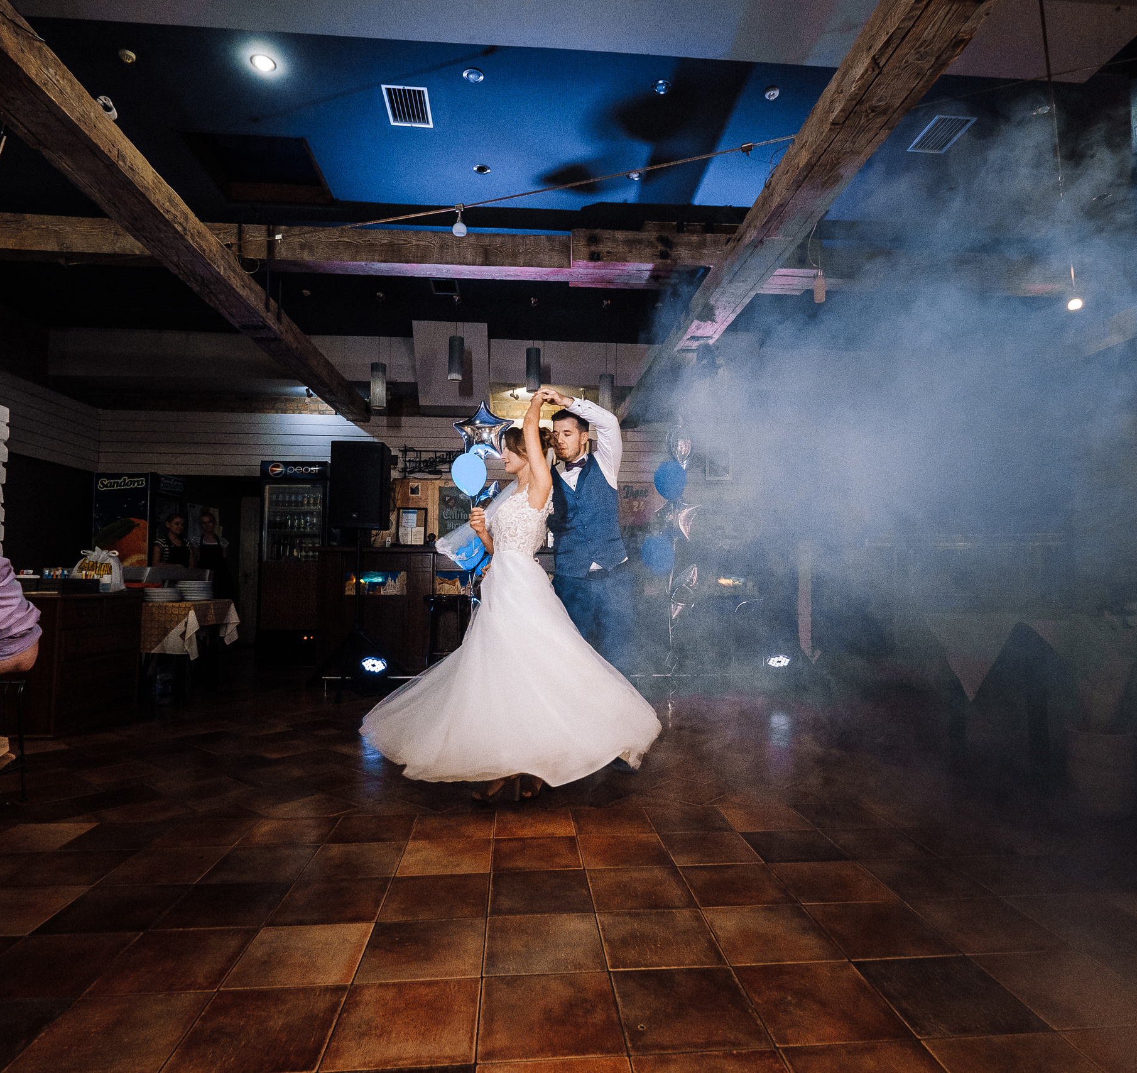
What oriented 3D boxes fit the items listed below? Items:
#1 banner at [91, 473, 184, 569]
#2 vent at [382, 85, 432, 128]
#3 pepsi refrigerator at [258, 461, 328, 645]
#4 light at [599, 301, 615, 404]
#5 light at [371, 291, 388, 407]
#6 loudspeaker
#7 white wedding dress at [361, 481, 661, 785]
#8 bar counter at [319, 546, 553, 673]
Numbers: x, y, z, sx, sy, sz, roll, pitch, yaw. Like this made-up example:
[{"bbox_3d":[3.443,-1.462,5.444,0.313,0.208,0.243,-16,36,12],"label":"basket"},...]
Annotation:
[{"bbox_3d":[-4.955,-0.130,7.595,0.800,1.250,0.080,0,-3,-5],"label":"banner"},{"bbox_3d":[-0.974,-2.620,4.107,0.265,0.030,0.360,0,-3,-5],"label":"vent"},{"bbox_3d":[-2.909,0.302,7.324,0.680,2.130,0.680,0,-3,-5],"label":"pepsi refrigerator"},{"bbox_3d":[0.403,-1.929,7.044,0.145,1.087,0.145,0,-3,-5],"label":"light"},{"bbox_3d":[-1.934,-1.903,6.854,0.145,1.201,0.145,0,-3,-5],"label":"light"},{"bbox_3d":[-1.707,-0.394,5.546,0.420,0.700,0.370,0,-3,1],"label":"loudspeaker"},{"bbox_3d":[-0.241,0.357,2.975,1.320,1.180,1.100,1,-3,-13],"label":"white wedding dress"},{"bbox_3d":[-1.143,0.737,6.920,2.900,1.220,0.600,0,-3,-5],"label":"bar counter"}]

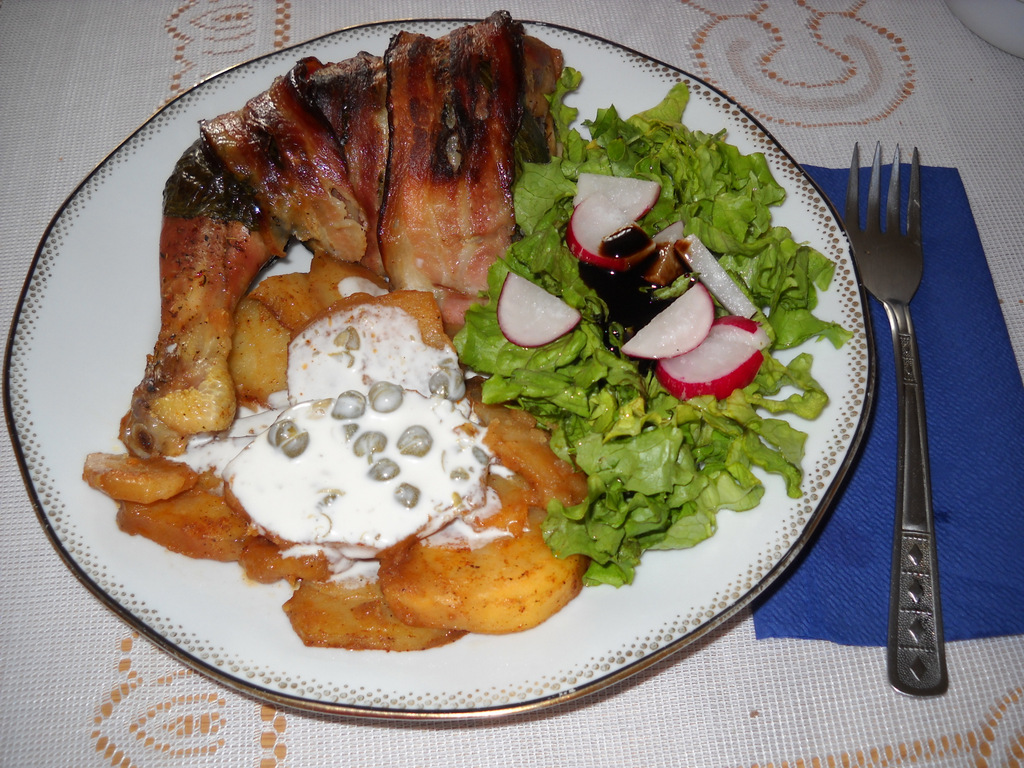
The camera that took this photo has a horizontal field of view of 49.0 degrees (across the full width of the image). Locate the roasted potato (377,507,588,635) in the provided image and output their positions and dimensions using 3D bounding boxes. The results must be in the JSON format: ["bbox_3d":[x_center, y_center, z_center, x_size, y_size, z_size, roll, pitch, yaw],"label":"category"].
[{"bbox_3d":[-0.008,0.046,0.293,0.052,0.020,0.037,0,57,0],"label":"roasted potato"}]

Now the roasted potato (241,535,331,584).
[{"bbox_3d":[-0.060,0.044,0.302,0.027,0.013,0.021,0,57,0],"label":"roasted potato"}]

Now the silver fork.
[{"bbox_3d":[0.116,-0.001,0.336,0.023,0.019,0.185,5,57,3],"label":"silver fork"}]

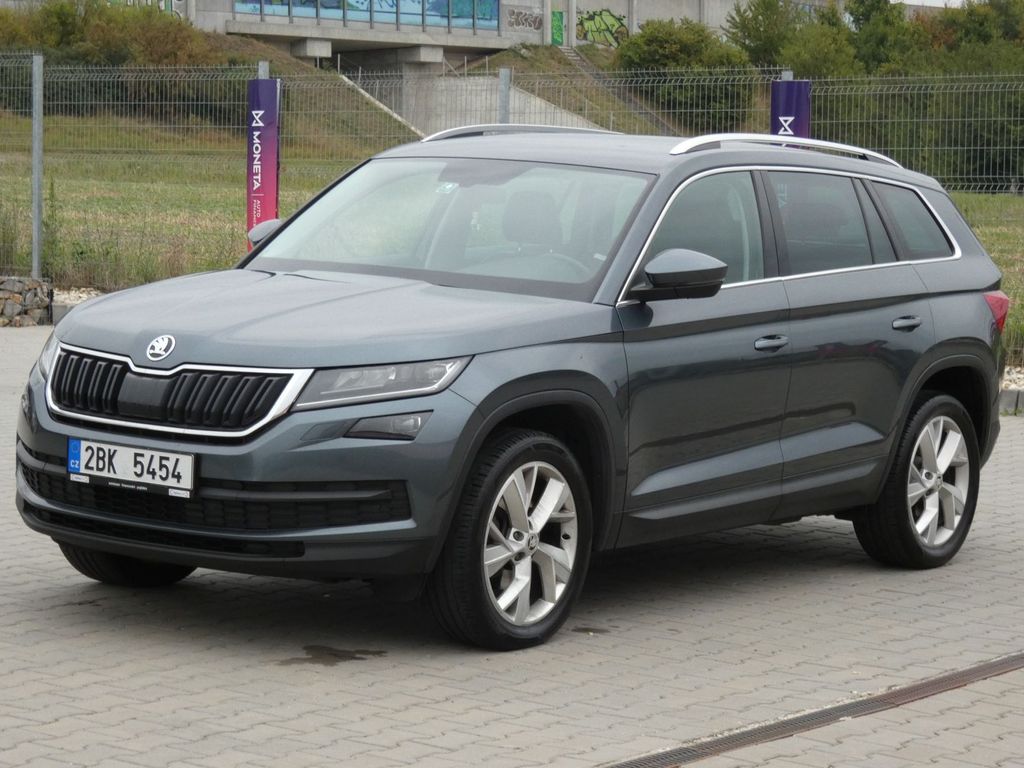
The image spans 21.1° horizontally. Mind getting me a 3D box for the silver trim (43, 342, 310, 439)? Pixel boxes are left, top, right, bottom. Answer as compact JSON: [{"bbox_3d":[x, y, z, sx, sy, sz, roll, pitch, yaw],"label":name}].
[{"bbox_3d":[-1.082,0.017,8.412,1.060,0.215,0.205,6,6,35],"label":"silver trim"}]

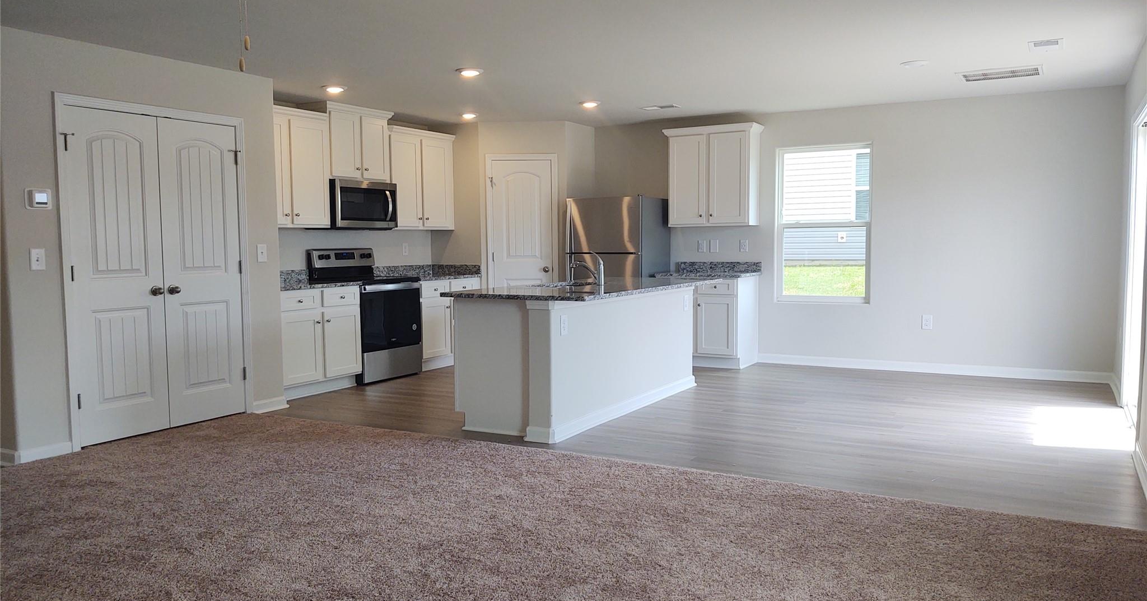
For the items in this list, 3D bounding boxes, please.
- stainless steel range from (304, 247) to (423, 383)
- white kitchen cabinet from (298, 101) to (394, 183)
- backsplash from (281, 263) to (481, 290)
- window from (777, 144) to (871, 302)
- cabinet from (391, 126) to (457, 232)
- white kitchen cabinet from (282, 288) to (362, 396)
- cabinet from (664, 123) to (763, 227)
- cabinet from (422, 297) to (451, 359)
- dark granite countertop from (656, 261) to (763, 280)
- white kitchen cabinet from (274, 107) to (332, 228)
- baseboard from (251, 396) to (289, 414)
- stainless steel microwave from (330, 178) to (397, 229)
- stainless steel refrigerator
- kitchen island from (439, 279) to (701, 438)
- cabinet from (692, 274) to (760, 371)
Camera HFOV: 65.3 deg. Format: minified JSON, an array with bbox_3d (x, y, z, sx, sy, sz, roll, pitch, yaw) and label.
[{"bbox_3d":[-1.860,0.120,8.033,0.675,1.175,0.760,2,4,29],"label":"stainless steel range"},{"bbox_3d":[-2.020,-1.387,8.031,0.370,0.648,0.830,2,5,29],"label":"white kitchen cabinet"},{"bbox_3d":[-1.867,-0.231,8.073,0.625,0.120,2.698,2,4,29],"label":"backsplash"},{"bbox_3d":[2.387,-0.716,8.550,0.900,1.492,0.100,2,5,29],"label":"window"},{"bbox_3d":[-1.600,-1.171,8.801,0.370,0.953,0.990,2,5,29],"label":"cabinet"},{"bbox_3d":[-2.273,0.325,7.370,0.623,0.865,0.885,2,4,29],"label":"white kitchen cabinet"},{"bbox_3d":[1.377,-1.208,8.798,0.900,0.955,0.355,2,4,29],"label":"cabinet"},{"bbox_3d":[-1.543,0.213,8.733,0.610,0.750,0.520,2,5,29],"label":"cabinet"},{"bbox_3d":[1.326,-0.313,8.752,0.880,0.135,0.660,2,5,29],"label":"dark granite countertop"},{"bbox_3d":[-2.415,-1.069,7.323,0.353,0.955,0.866,2,4,29],"label":"white kitchen cabinet"},{"bbox_3d":[-2.249,0.763,6.657,0.023,0.088,0.320,2,4,29],"label":"baseboard"},{"bbox_3d":[-1.993,-0.846,8.021,0.423,0.418,0.765,2,4,29],"label":"stainless steel microwave"},{"bbox_3d":[0.479,-0.218,9.106,0.800,1.655,0.760,2,4,29],"label":"stainless steel refrigerator"},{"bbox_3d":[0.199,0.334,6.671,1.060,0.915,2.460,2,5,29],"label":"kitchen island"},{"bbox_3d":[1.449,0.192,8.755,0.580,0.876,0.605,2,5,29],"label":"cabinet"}]

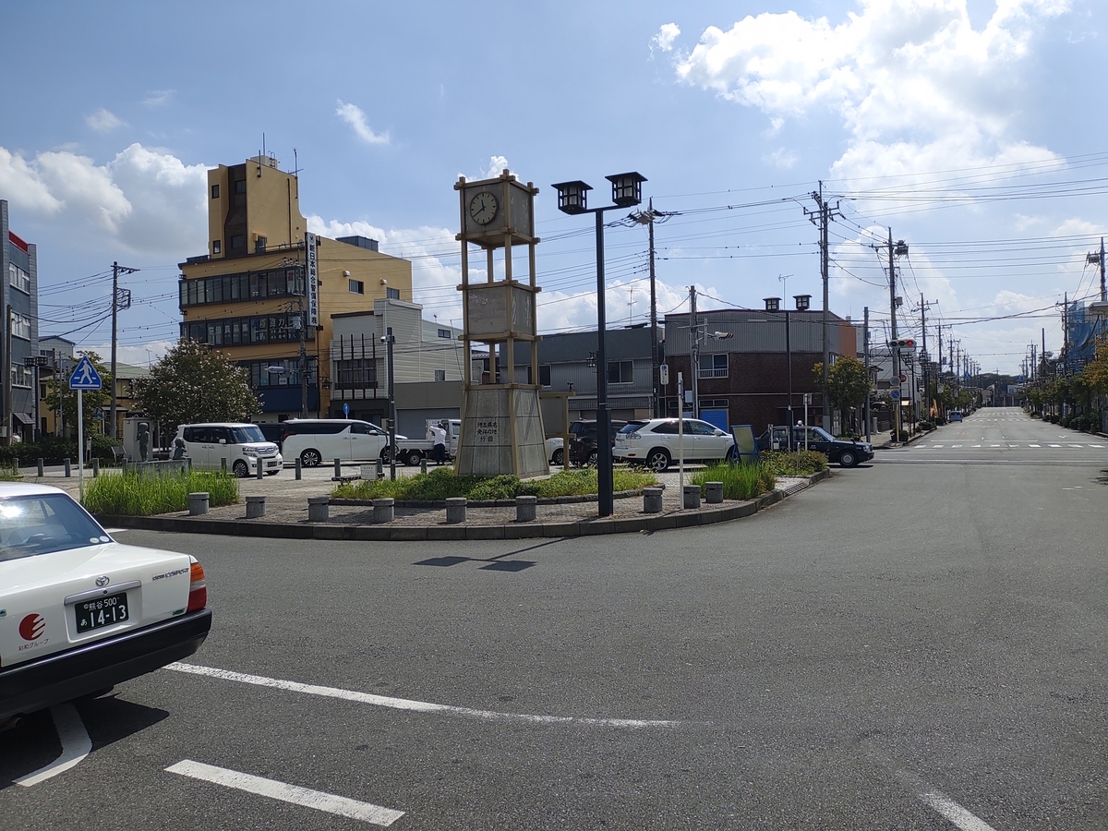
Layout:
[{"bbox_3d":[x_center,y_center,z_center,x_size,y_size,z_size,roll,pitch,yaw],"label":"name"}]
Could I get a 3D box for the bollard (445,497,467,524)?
[{"bbox_3d":[-1.646,1.604,14.592,0.355,0.400,0.355,-1,0,-7],"label":"bollard"}]

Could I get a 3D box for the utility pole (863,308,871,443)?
[{"bbox_3d":[18.471,-2.420,51.000,0.270,8.200,0.270,-1,0,27],"label":"utility pole"}]

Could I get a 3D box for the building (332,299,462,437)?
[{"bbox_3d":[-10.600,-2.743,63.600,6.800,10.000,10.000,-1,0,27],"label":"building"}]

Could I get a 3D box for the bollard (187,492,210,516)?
[{"bbox_3d":[-6.679,1.667,16.250,0.345,0.390,0.345,-1,0,-22],"label":"bollard"}]

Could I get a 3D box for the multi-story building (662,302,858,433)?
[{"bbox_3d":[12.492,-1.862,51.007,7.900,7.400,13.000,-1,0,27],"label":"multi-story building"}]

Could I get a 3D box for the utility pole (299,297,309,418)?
[{"bbox_3d":[-17.497,-3.610,60.500,0.450,12.000,0.450,-1,0,27],"label":"utility pole"}]

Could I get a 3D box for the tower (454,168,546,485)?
[{"bbox_3d":[-1.276,-2.111,20.502,1.670,7.030,1.670,-1,0,26],"label":"tower"}]

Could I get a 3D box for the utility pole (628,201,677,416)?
[{"bbox_3d":[5.331,-4.729,46.025,2.300,13.300,1.200,-1,0,26],"label":"utility pole"}]

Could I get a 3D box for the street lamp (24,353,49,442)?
[{"bbox_3d":[-29.615,-0.279,49.506,1.600,5.900,0.580,-1,0,25],"label":"street lamp"}]

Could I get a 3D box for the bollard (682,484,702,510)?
[{"bbox_3d":[2.550,1.517,16.039,0.355,0.400,0.355,-1,0,9],"label":"bollard"}]

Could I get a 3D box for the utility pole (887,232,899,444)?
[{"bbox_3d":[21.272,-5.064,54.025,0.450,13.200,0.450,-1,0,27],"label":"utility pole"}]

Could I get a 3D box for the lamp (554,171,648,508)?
[{"bbox_3d":[0.852,-1.209,15.280,1.610,5.920,0.580,-1,0,25],"label":"lamp"}]

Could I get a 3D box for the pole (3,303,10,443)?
[{"bbox_3d":[-29.054,-1.675,46.000,0.320,8.350,0.320,1,0,26],"label":"pole"}]

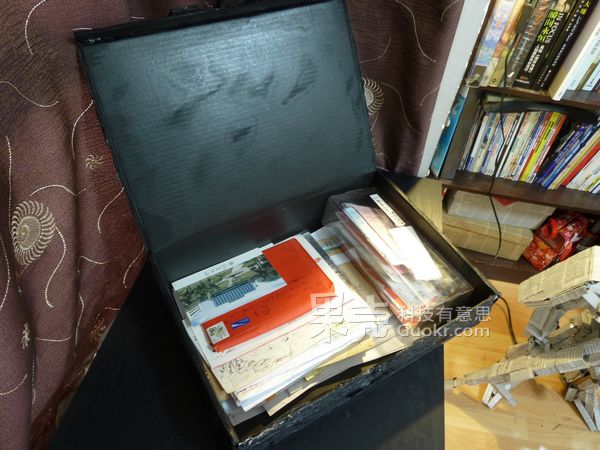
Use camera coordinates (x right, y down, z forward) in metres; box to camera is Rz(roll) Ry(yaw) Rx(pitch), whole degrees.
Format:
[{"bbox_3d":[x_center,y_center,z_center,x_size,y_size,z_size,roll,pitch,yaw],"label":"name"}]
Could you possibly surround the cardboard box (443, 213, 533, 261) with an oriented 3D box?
[{"bbox_3d":[0.747,-0.002,1.813,0.355,0.124,0.215,13,39,8],"label":"cardboard box"}]

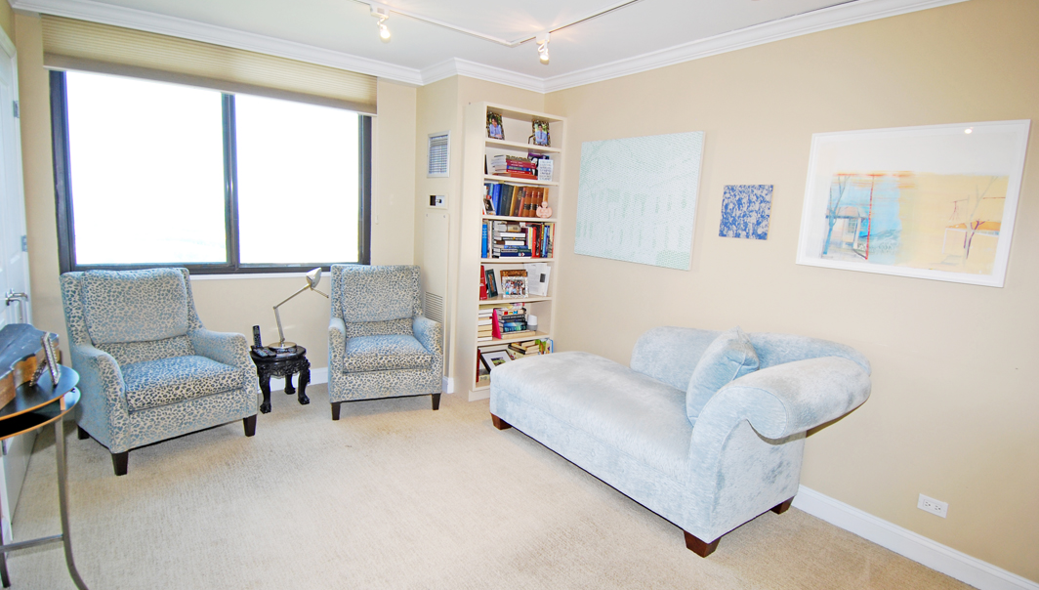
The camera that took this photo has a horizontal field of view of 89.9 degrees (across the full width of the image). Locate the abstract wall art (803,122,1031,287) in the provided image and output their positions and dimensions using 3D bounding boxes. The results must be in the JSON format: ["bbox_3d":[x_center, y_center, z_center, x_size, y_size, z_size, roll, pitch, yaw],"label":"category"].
[{"bbox_3d":[1.759,-0.429,2.423,0.030,0.674,0.830,-4,11,-37],"label":"abstract wall art"}]

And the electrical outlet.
[{"bbox_3d":[1.895,0.966,2.383,0.008,0.071,0.112,-4,11,-37],"label":"electrical outlet"}]

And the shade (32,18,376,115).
[{"bbox_3d":[-1.975,-1.551,3.640,2.010,0.303,0.056,-4,11,-37],"label":"shade"}]

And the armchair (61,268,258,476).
[{"bbox_3d":[-2.227,0.392,3.240,0.838,0.995,0.798,10,11,36],"label":"armchair"}]

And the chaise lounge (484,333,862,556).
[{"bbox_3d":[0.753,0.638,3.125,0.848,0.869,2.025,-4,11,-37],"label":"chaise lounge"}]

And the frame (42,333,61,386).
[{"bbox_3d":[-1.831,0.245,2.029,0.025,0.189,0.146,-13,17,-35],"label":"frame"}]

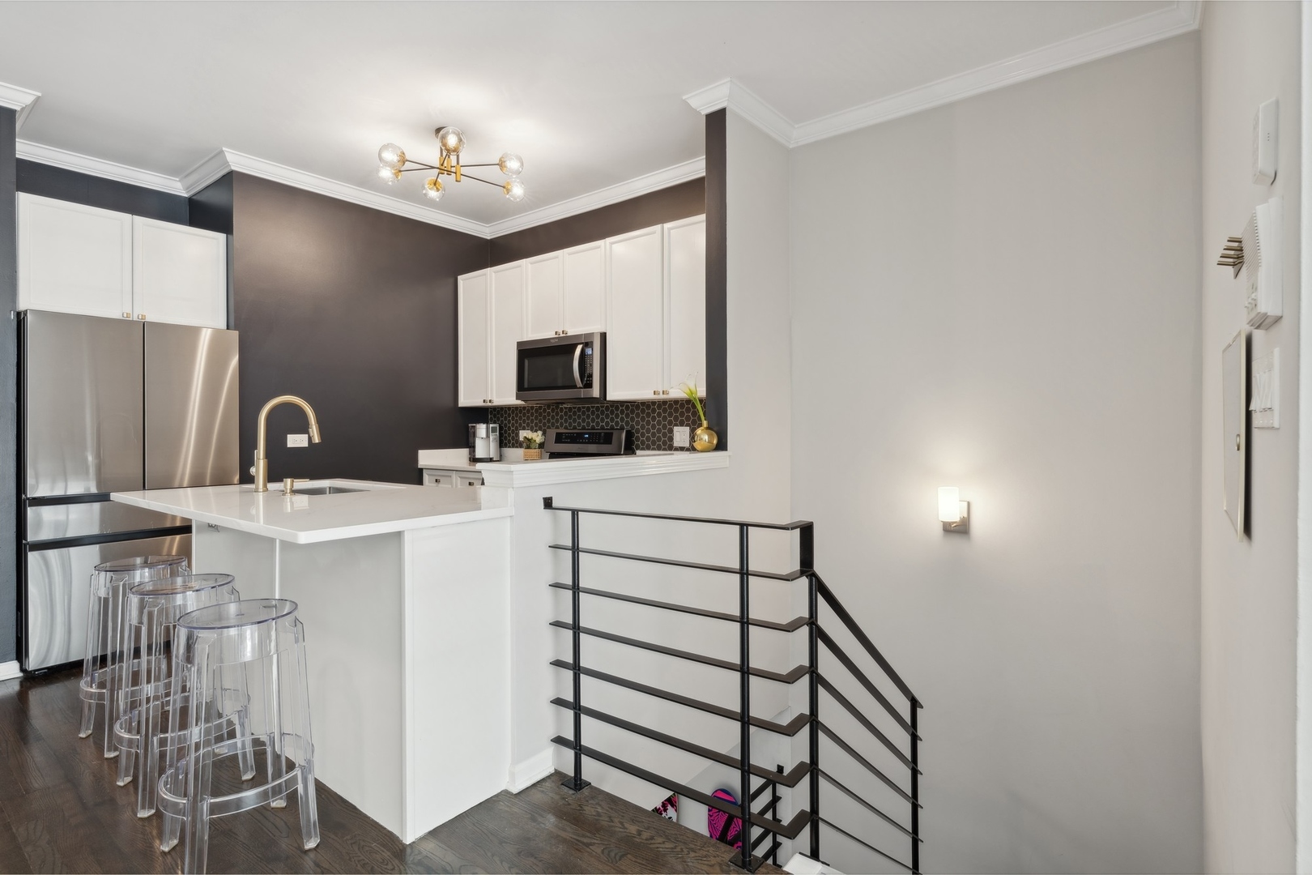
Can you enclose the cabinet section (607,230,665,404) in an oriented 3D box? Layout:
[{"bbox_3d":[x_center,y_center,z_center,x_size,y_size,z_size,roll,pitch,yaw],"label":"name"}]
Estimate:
[{"bbox_3d":[-0.036,-0.737,4.102,0.455,1.015,0.310,0,1,39],"label":"cabinet section"}]

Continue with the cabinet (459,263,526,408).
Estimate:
[{"bbox_3d":[-1.153,-0.759,5.088,0.804,1.035,0.310,0,0,38],"label":"cabinet"}]

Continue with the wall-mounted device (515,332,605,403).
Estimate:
[{"bbox_3d":[-0.560,-0.463,4.564,0.782,0.424,0.395,0,0,38],"label":"wall-mounted device"}]

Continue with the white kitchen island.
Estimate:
[{"bbox_3d":[-1.226,0.666,2.443,1.700,0.891,0.910,0,0,38],"label":"white kitchen island"}]

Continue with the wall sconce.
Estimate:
[{"bbox_3d":[1.383,0.334,3.062,0.125,0.222,0.150,0,0,38],"label":"wall sconce"}]

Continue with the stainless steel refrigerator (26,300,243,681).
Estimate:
[{"bbox_3d":[-3.049,0.249,3.741,0.850,1.725,0.908,0,0,38],"label":"stainless steel refrigerator"}]

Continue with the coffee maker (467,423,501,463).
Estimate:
[{"bbox_3d":[-1.341,0.051,5.174,0.250,0.310,0.300,0,0,-13],"label":"coffee maker"}]

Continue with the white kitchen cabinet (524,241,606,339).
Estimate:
[{"bbox_3d":[-0.531,-0.980,4.591,0.788,0.592,0.310,0,0,38],"label":"white kitchen cabinet"}]

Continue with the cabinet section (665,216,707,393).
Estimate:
[{"bbox_3d":[0.321,-0.736,3.818,0.457,1.015,0.310,0,1,39],"label":"cabinet section"}]

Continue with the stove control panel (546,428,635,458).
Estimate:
[{"bbox_3d":[-0.470,0.037,4.644,0.773,0.188,0.135,0,0,38],"label":"stove control panel"}]

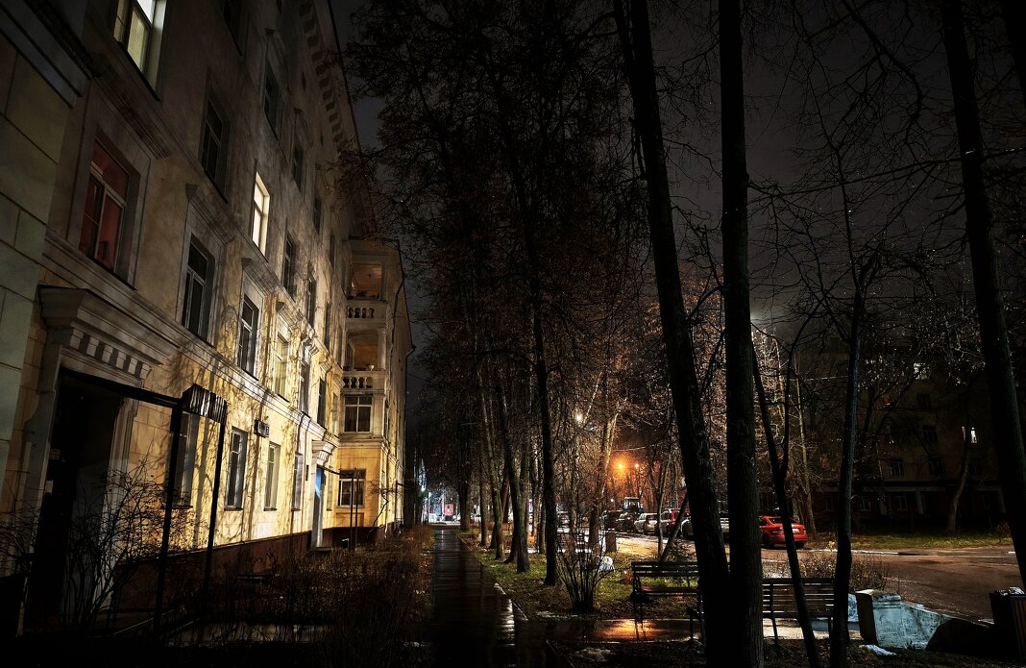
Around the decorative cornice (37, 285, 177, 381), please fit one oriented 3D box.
[{"bbox_3d":[-5.629,0.145,9.764,0.520,0.648,3.144,1,-15,-6],"label":"decorative cornice"}]

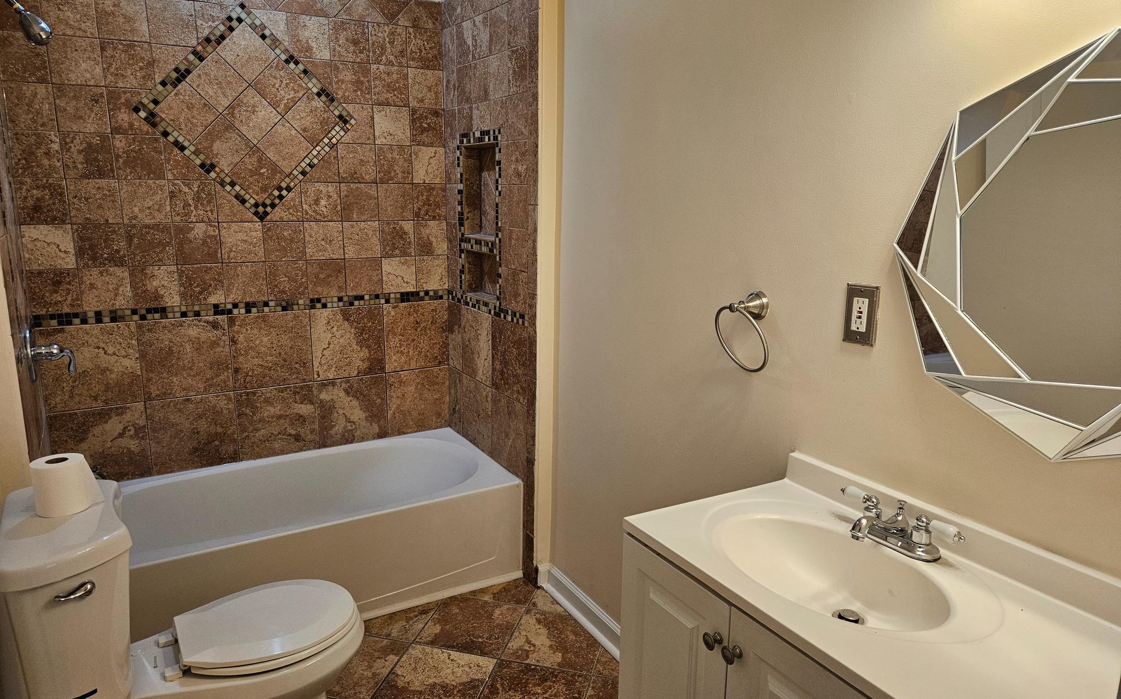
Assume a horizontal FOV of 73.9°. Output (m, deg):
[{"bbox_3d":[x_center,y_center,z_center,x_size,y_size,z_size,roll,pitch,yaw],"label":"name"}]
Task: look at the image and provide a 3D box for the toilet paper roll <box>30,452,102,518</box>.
[{"bbox_3d":[-1.099,0.298,1.647,0.110,0.109,0.110,-7,15,-30],"label":"toilet paper roll"}]

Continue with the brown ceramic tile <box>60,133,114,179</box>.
[{"bbox_3d":[-1.618,-0.662,2.555,0.149,0.149,0.009,-7,14,-29],"label":"brown ceramic tile"}]

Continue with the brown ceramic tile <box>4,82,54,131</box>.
[{"bbox_3d":[-1.738,-0.792,2.439,0.131,0.151,0.010,-7,15,-30],"label":"brown ceramic tile"}]

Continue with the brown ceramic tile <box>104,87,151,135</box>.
[{"bbox_3d":[-1.488,-0.824,2.591,0.150,0.152,0.010,-6,13,-29],"label":"brown ceramic tile"}]

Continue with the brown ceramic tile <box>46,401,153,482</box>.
[{"bbox_3d":[-1.688,0.349,2.742,0.302,0.280,0.010,-7,14,-29],"label":"brown ceramic tile"}]

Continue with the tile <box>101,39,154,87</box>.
[{"bbox_3d":[-1.494,-0.982,2.573,0.149,0.152,0.010,-7,14,-29],"label":"tile"}]

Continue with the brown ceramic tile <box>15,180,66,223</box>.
[{"bbox_3d":[-1.752,-0.500,2.523,0.140,0.150,0.010,-7,14,-29],"label":"brown ceramic tile"}]

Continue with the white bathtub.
[{"bbox_3d":[-0.985,0.706,2.825,1.512,0.390,0.740,-7,14,-29],"label":"white bathtub"}]

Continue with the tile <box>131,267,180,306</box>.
[{"bbox_3d":[-1.483,-0.229,2.717,0.150,0.147,0.010,-6,13,-29],"label":"tile"}]

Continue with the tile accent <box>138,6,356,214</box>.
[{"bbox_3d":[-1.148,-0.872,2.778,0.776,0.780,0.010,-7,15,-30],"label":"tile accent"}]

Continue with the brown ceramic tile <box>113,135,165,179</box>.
[{"bbox_3d":[-1.490,-0.678,2.640,0.152,0.150,0.010,-7,14,-29],"label":"brown ceramic tile"}]

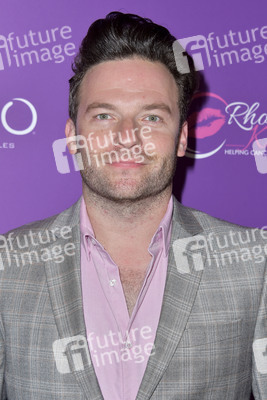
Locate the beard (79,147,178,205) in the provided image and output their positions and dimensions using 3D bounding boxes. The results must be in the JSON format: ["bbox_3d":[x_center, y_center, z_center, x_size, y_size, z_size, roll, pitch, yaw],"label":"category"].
[{"bbox_3d":[-0.007,-0.033,1.190,0.140,0.083,0.095,2,-2,4],"label":"beard"}]

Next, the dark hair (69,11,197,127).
[{"bbox_3d":[0.000,-0.176,1.255,0.185,0.185,0.210,2,-2,4],"label":"dark hair"}]

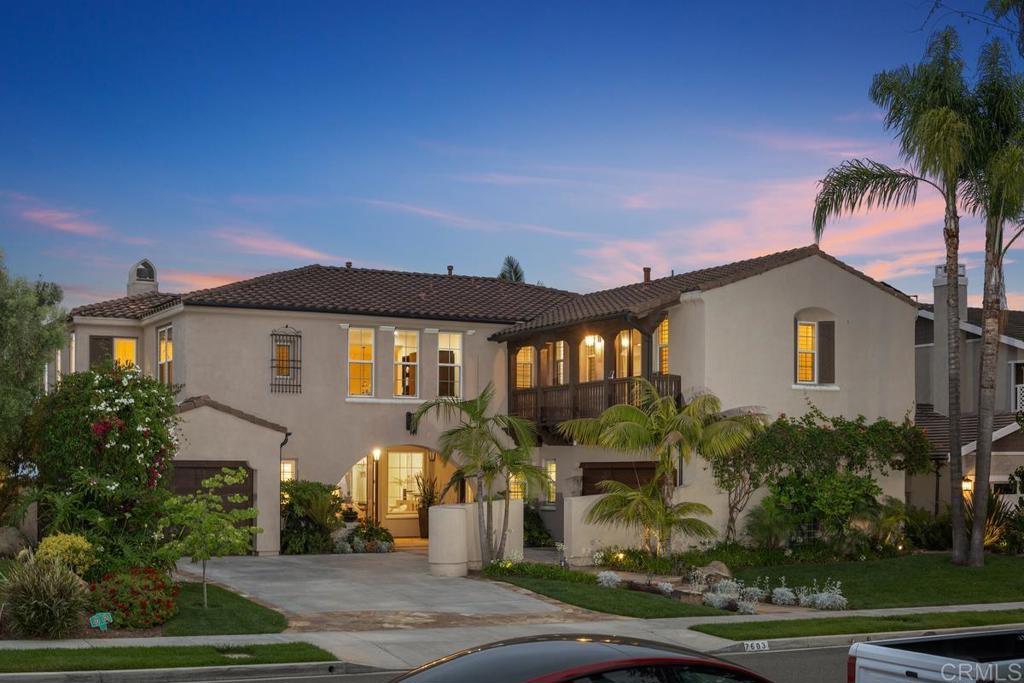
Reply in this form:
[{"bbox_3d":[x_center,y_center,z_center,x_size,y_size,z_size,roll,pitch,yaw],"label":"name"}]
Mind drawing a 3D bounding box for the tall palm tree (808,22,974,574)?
[{"bbox_3d":[8.857,-1.065,30.300,3.600,12.000,3.500,-1,-3,16],"label":"tall palm tree"}]

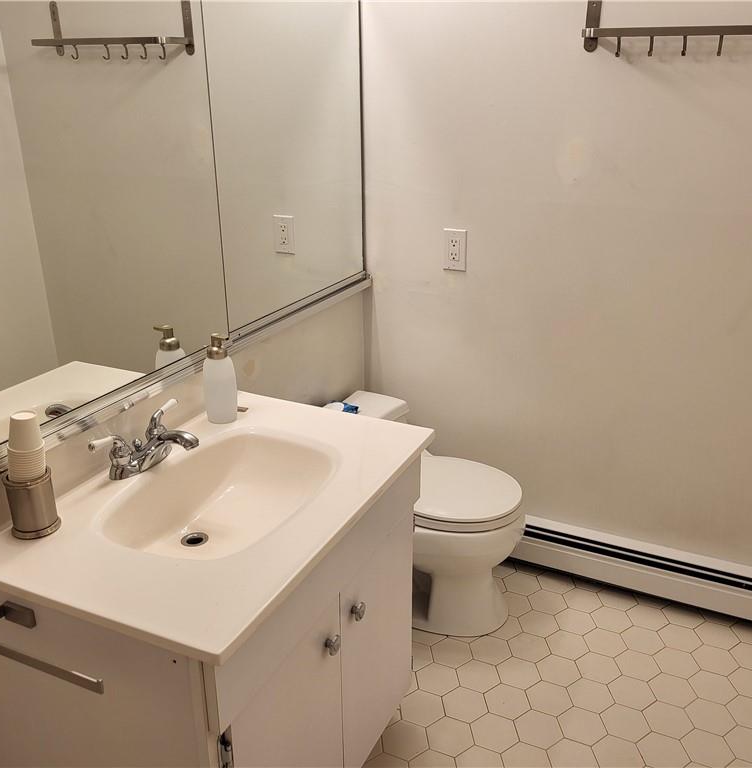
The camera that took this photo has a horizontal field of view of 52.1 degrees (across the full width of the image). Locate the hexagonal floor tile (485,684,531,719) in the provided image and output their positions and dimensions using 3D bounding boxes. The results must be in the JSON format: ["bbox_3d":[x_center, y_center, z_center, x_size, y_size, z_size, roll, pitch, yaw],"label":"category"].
[{"bbox_3d":[0.343,0.836,2.017,0.127,0.008,0.110,10,24,23],"label":"hexagonal floor tile"}]

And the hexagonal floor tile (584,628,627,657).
[{"bbox_3d":[0.652,0.740,2.192,0.109,0.009,0.126,-2,22,-4],"label":"hexagonal floor tile"}]

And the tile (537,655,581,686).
[{"bbox_3d":[0.495,0.782,2.090,0.109,0.009,0.126,-2,22,-4],"label":"tile"}]

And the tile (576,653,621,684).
[{"bbox_3d":[0.593,0.761,2.055,0.123,0.008,0.106,10,24,23],"label":"tile"}]

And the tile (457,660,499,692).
[{"bbox_3d":[0.279,0.801,2.103,0.127,0.008,0.110,10,24,23],"label":"tile"}]

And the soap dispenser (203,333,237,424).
[{"bbox_3d":[-0.341,-0.012,1.673,0.072,0.195,0.069,0,22,0],"label":"soap dispenser"}]

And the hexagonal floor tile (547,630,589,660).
[{"bbox_3d":[0.531,0.728,2.138,0.123,0.008,0.106,10,24,23],"label":"hexagonal floor tile"}]

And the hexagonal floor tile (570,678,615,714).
[{"bbox_3d":[0.567,0.827,2.035,0.127,0.008,0.110,10,24,23],"label":"hexagonal floor tile"}]

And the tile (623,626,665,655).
[{"bbox_3d":[0.747,0.720,2.155,0.123,0.008,0.106,10,24,23],"label":"tile"}]

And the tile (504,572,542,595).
[{"bbox_3d":[0.453,0.625,2.393,0.123,0.008,0.106,10,24,23],"label":"tile"}]

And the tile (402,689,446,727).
[{"bbox_3d":[0.116,0.814,1.930,0.123,0.008,0.106,10,24,23],"label":"tile"}]

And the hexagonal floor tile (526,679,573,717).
[{"bbox_3d":[0.439,0.802,1.956,0.123,0.008,0.106,10,24,23],"label":"hexagonal floor tile"}]

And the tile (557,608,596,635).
[{"bbox_3d":[0.577,0.691,2.228,0.123,0.008,0.106,10,24,23],"label":"tile"}]

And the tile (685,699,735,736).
[{"bbox_3d":[0.854,0.854,1.967,0.127,0.008,0.110,10,24,23],"label":"tile"}]

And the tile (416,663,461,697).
[{"bbox_3d":[0.162,0.777,2.021,0.123,0.008,0.106,10,24,23],"label":"tile"}]

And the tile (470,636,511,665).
[{"bbox_3d":[0.327,0.762,2.196,0.127,0.008,0.110,10,24,23],"label":"tile"}]

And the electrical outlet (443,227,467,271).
[{"bbox_3d":[0.238,-0.403,2.323,0.073,0.121,0.008,10,24,23],"label":"electrical outlet"}]

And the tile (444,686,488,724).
[{"bbox_3d":[0.228,0.828,1.980,0.109,0.009,0.126,-2,22,-4],"label":"tile"}]

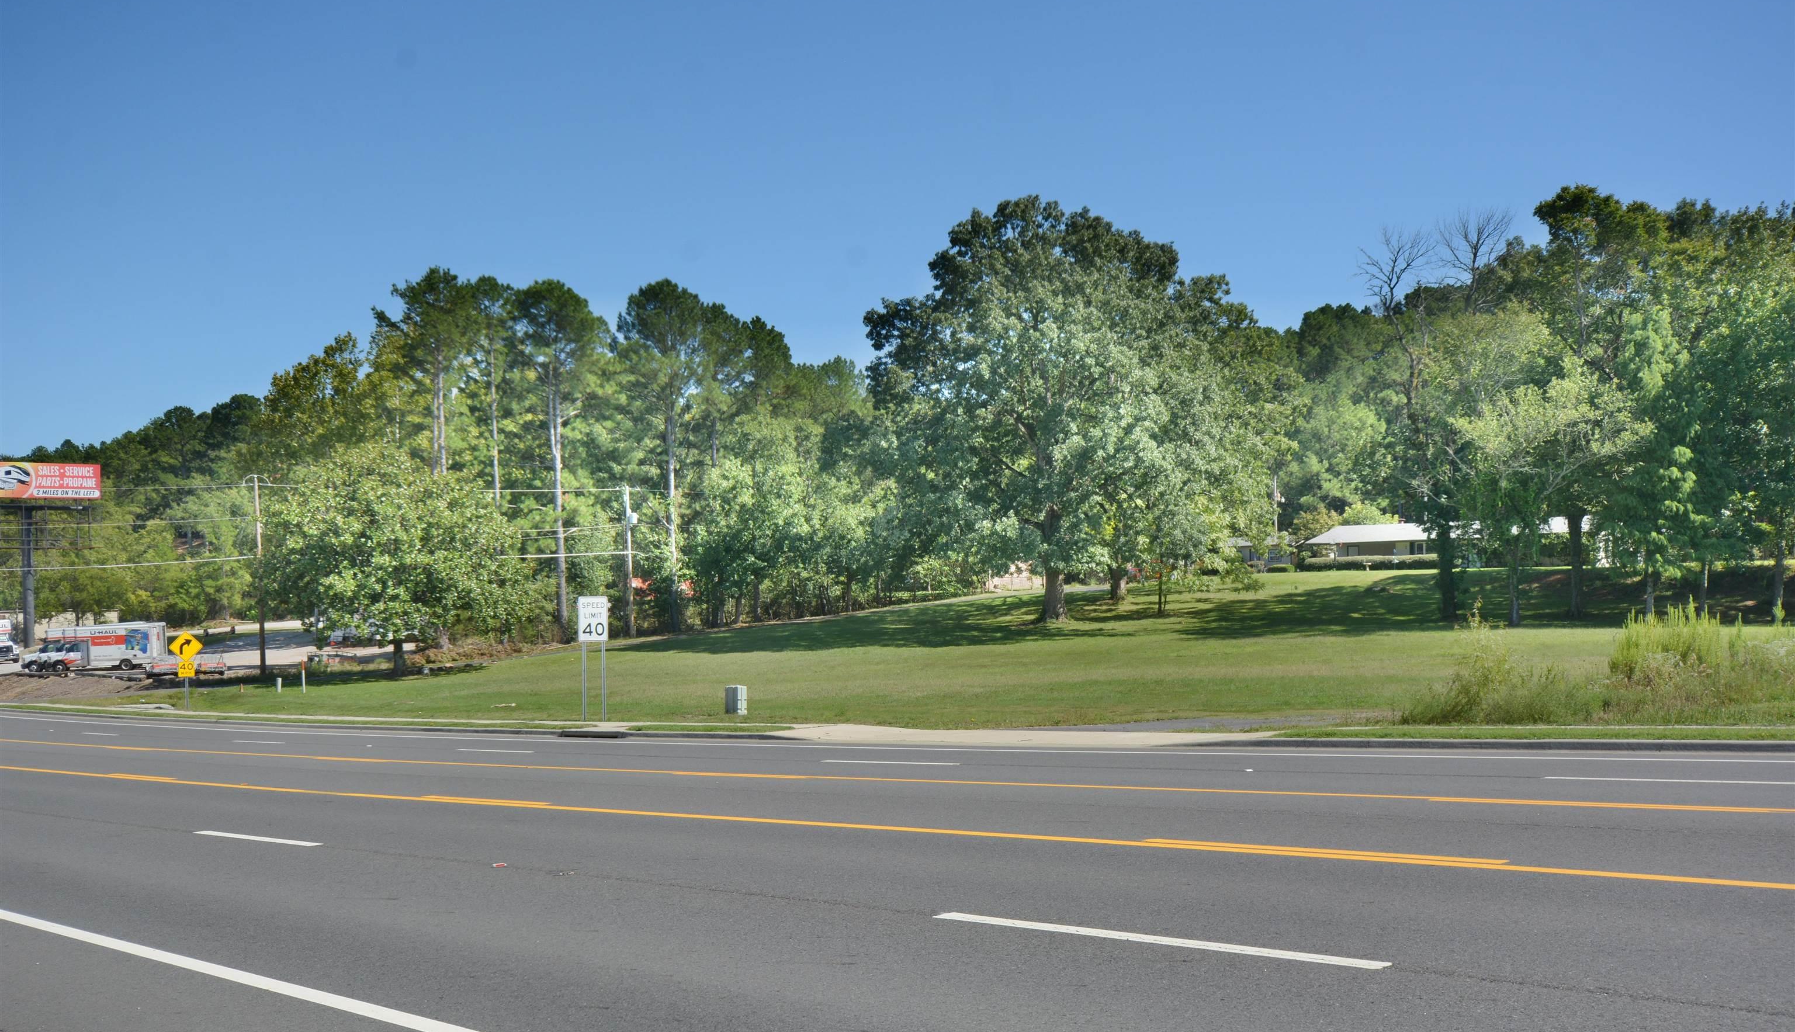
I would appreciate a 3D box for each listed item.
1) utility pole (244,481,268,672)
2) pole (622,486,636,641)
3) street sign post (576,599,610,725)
[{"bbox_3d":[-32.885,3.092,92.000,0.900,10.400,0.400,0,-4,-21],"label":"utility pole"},{"bbox_3d":[-18.001,2.983,120.000,0.500,10.300,0.450,-1,-3,-9],"label":"pole"},{"bbox_3d":[-8.230,3.859,48.500,0.930,3.350,0.090,1,-4,-38],"label":"street sign post"}]

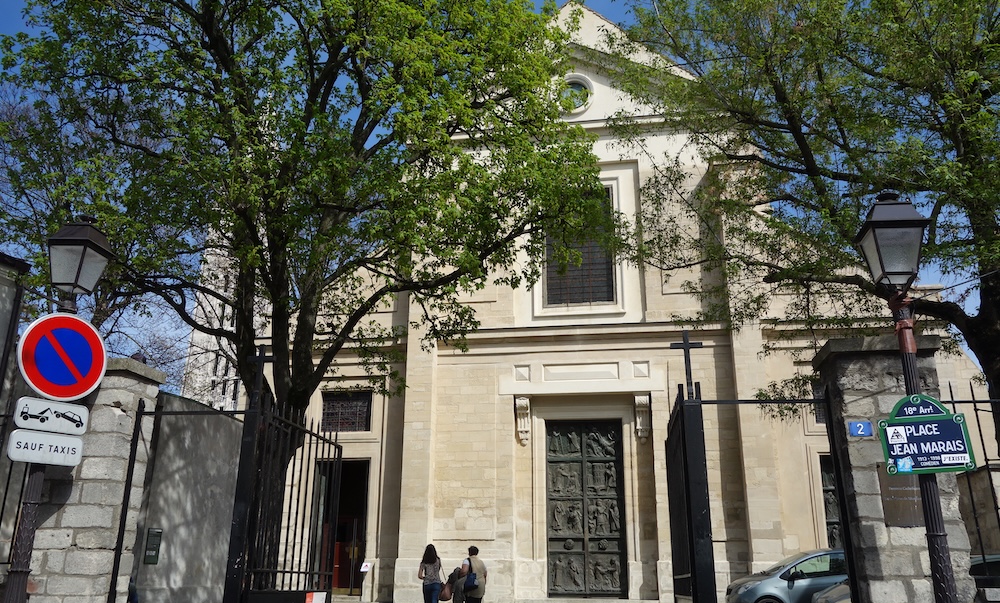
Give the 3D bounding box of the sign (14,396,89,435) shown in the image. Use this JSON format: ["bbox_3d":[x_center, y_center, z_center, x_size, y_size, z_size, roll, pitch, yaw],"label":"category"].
[{"bbox_3d":[-3.182,0.816,5.520,0.030,0.210,0.505,-11,-21,32],"label":"sign"}]

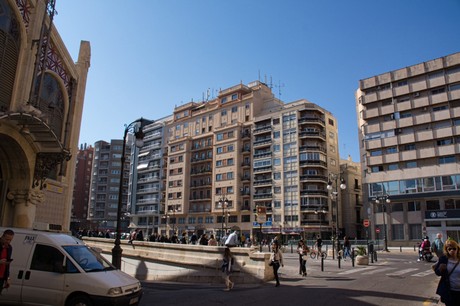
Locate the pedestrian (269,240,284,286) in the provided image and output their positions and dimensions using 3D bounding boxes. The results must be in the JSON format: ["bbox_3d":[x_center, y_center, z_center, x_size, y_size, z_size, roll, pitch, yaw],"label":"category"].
[{"bbox_3d":[1.735,4.137,12.869,0.550,1.630,0.480,-4,-14,22],"label":"pedestrian"}]

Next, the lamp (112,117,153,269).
[{"bbox_3d":[-5.055,2.178,17.720,1.250,8.330,0.520,9,-15,-31],"label":"lamp"}]

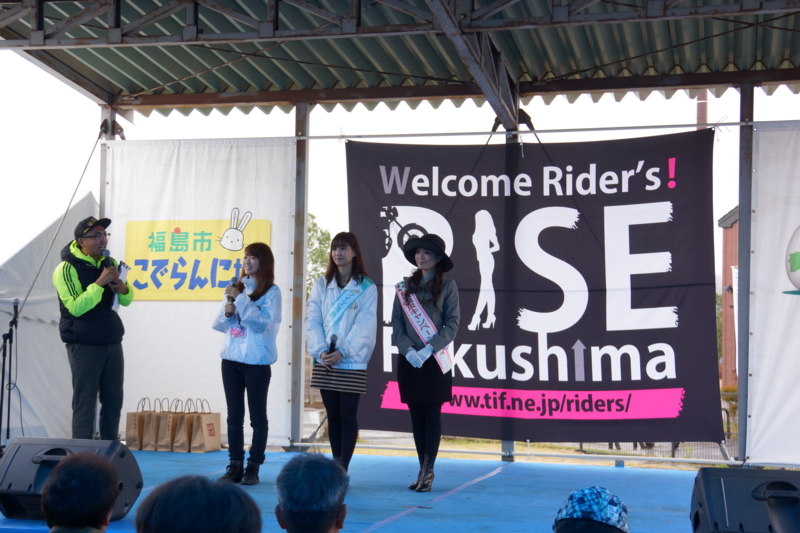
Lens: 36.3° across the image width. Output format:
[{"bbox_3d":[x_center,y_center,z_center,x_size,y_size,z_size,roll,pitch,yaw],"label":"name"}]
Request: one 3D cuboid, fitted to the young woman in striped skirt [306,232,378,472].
[{"bbox_3d":[-0.384,0.602,8.112,0.460,1.662,0.310,0,-4,18],"label":"young woman in striped skirt"}]

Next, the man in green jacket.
[{"bbox_3d":[-2.174,0.540,8.731,0.410,1.800,0.520,-1,-4,31],"label":"man in green jacket"}]

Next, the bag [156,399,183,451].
[{"bbox_3d":[-1.904,1.332,10.275,0.125,0.420,0.310,0,-4,15],"label":"bag"}]

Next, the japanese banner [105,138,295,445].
[{"bbox_3d":[-1.780,0.200,10.578,1.842,2.627,0.050,0,-4,15],"label":"japanese banner"}]

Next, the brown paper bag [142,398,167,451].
[{"bbox_3d":[-2.042,1.332,10.313,0.125,0.420,0.310,0,-4,15],"label":"brown paper bag"}]

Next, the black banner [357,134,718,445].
[{"bbox_3d":[1.009,0.137,9.810,3.000,2.433,0.050,0,-4,15],"label":"black banner"}]

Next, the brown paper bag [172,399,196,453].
[{"bbox_3d":[-1.764,1.332,10.236,0.125,0.420,0.310,0,-4,15],"label":"brown paper bag"}]

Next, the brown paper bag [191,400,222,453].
[{"bbox_3d":[-1.613,1.332,10.194,0.125,0.420,0.310,0,-4,15],"label":"brown paper bag"}]

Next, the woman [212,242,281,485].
[{"bbox_3d":[-1.025,0.632,8.213,0.430,1.592,0.340,-1,-4,33],"label":"woman"}]

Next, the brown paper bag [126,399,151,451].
[{"bbox_3d":[-2.167,1.332,10.348,0.125,0.420,0.310,0,-4,15],"label":"brown paper bag"}]

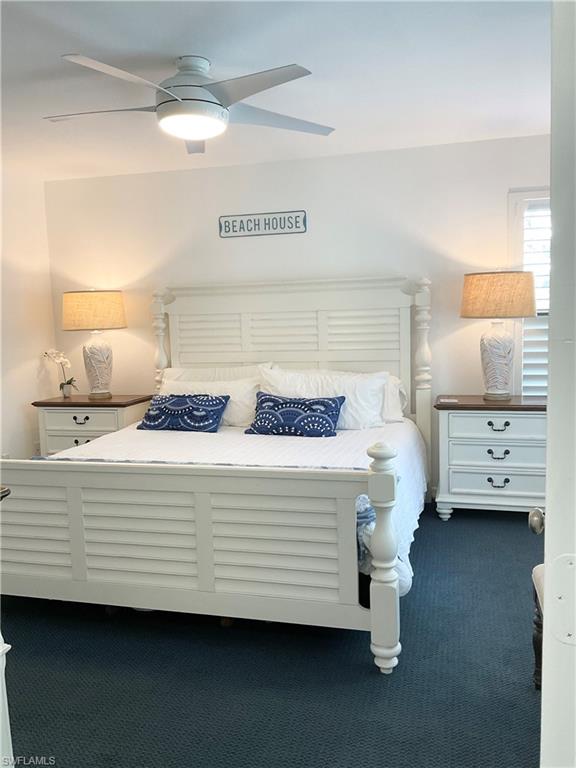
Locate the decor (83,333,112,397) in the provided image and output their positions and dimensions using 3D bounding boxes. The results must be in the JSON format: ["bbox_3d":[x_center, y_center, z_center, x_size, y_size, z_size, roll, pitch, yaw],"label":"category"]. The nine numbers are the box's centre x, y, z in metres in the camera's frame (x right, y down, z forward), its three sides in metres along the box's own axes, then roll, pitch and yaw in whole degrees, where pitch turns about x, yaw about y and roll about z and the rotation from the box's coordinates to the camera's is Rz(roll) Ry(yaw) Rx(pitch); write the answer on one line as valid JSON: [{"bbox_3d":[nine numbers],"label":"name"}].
[{"bbox_3d":[-1.441,-0.140,4.902,0.232,0.507,0.232,0,7,16],"label":"decor"}]

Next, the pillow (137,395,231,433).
[{"bbox_3d":[-0.656,0.177,4.067,0.550,0.125,0.304,0,45,16],"label":"pillow"}]

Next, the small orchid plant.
[{"bbox_3d":[-1.775,-0.079,5.052,0.290,0.372,0.183,0,7,16],"label":"small orchid plant"}]

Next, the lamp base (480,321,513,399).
[{"bbox_3d":[1.349,-0.152,4.155,0.227,0.511,0.227,0,7,16],"label":"lamp base"}]

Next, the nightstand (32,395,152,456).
[{"bbox_3d":[-1.431,0.486,4.880,0.777,0.736,0.473,0,7,16],"label":"nightstand"}]

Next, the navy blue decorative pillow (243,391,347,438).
[{"bbox_3d":[0.048,0.179,3.806,0.545,0.125,0.314,0,45,16],"label":"navy blue decorative pillow"}]

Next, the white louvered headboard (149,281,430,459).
[{"bbox_3d":[-0.012,0.029,4.691,2.055,1.515,0.121,0,7,16],"label":"white louvered headboard"}]

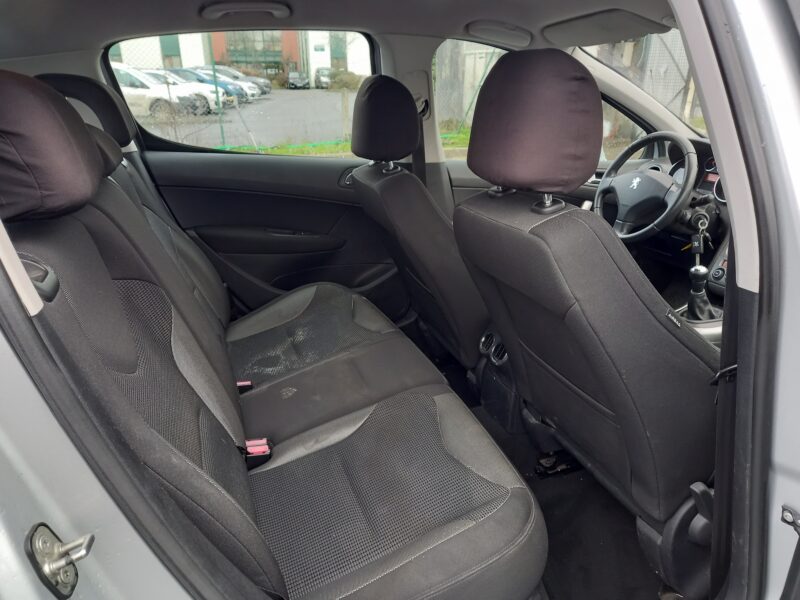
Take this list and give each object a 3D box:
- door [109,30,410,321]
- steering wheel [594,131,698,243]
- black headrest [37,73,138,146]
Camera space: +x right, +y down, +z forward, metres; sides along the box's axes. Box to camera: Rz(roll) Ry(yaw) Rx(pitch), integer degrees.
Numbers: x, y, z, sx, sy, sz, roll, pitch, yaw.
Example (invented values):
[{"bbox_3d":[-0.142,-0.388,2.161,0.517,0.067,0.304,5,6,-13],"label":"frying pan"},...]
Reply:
[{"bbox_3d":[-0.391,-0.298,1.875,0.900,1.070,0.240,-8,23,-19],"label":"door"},{"bbox_3d":[0.794,-0.359,1.878,0.100,0.385,0.385,18,13,-26],"label":"steering wheel"},{"bbox_3d":[-0.682,-0.417,1.269,0.170,0.165,0.270,-8,23,-19],"label":"black headrest"}]

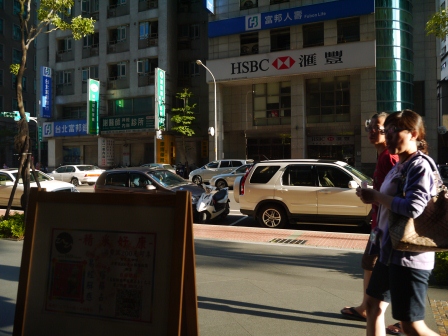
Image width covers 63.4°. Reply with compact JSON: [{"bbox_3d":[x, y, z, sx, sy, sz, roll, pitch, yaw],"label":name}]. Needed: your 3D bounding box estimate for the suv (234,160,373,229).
[{"bbox_3d":[2.570,0.687,9.030,4.580,1.700,1.790,0,0,21],"label":"suv"}]

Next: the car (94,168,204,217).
[{"bbox_3d":[-2.250,0.794,11.500,3.950,1.500,1.690,0,0,23],"label":"car"}]

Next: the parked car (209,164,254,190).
[{"bbox_3d":[1.420,0.473,19.500,4.500,1.460,1.730,0,0,22],"label":"parked car"}]

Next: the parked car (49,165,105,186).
[{"bbox_3d":[-10.700,0.554,25.400,4.450,1.410,1.700,0,0,22],"label":"parked car"}]

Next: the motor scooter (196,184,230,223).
[{"bbox_3d":[-0.280,0.982,10.400,0.700,1.100,1.800,0,0,25],"label":"motor scooter"}]

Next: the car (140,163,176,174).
[{"bbox_3d":[-5.400,0.507,25.200,4.250,1.460,1.690,0,0,22],"label":"car"}]

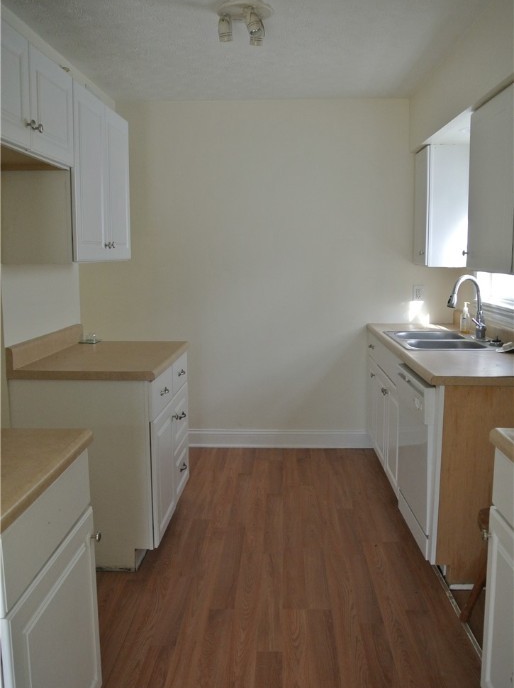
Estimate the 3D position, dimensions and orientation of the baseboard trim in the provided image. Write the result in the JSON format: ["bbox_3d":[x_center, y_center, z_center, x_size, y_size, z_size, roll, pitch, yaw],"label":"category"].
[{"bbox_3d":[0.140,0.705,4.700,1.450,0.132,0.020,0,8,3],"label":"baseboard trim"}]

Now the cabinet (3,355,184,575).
[{"bbox_3d":[-0.740,0.528,3.300,0.640,0.868,0.940,0,8,3],"label":"cabinet"}]

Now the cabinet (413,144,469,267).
[{"bbox_3d":[1.250,-0.898,4.224,0.329,0.757,0.410,0,8,3],"label":"cabinet"}]

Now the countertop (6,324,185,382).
[{"bbox_3d":[-0.740,0.027,3.239,0.647,0.143,0.965,0,8,3],"label":"countertop"}]

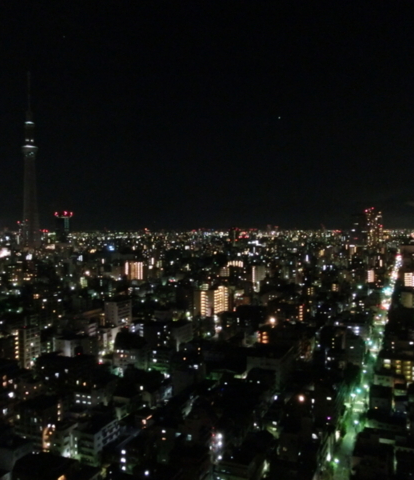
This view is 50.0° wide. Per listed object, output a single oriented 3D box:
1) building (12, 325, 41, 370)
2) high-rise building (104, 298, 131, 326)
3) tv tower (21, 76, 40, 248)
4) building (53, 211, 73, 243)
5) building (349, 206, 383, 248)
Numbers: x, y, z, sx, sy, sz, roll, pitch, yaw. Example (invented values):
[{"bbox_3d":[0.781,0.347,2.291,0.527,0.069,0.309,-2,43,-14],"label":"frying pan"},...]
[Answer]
[{"bbox_3d":[-118.000,69.480,291.570,9.500,26.000,14.500,0,2,24],"label":"building"},{"bbox_3d":[-83.240,67.220,414.330,14.500,23.500,21.000,0,2,24],"label":"high-rise building"},{"bbox_3d":[-624.120,-267.580,1563.290,64.000,634.000,64.000,-1,2,-22],"label":"tv tower"},{"bbox_3d":[-572.760,-35.320,1767.830,48.000,158.000,46.000,0,2,20],"label":"building"},{"bbox_3d":[587.470,-36.610,1627.810,108.000,159.000,48.000,0,2,22],"label":"building"}]

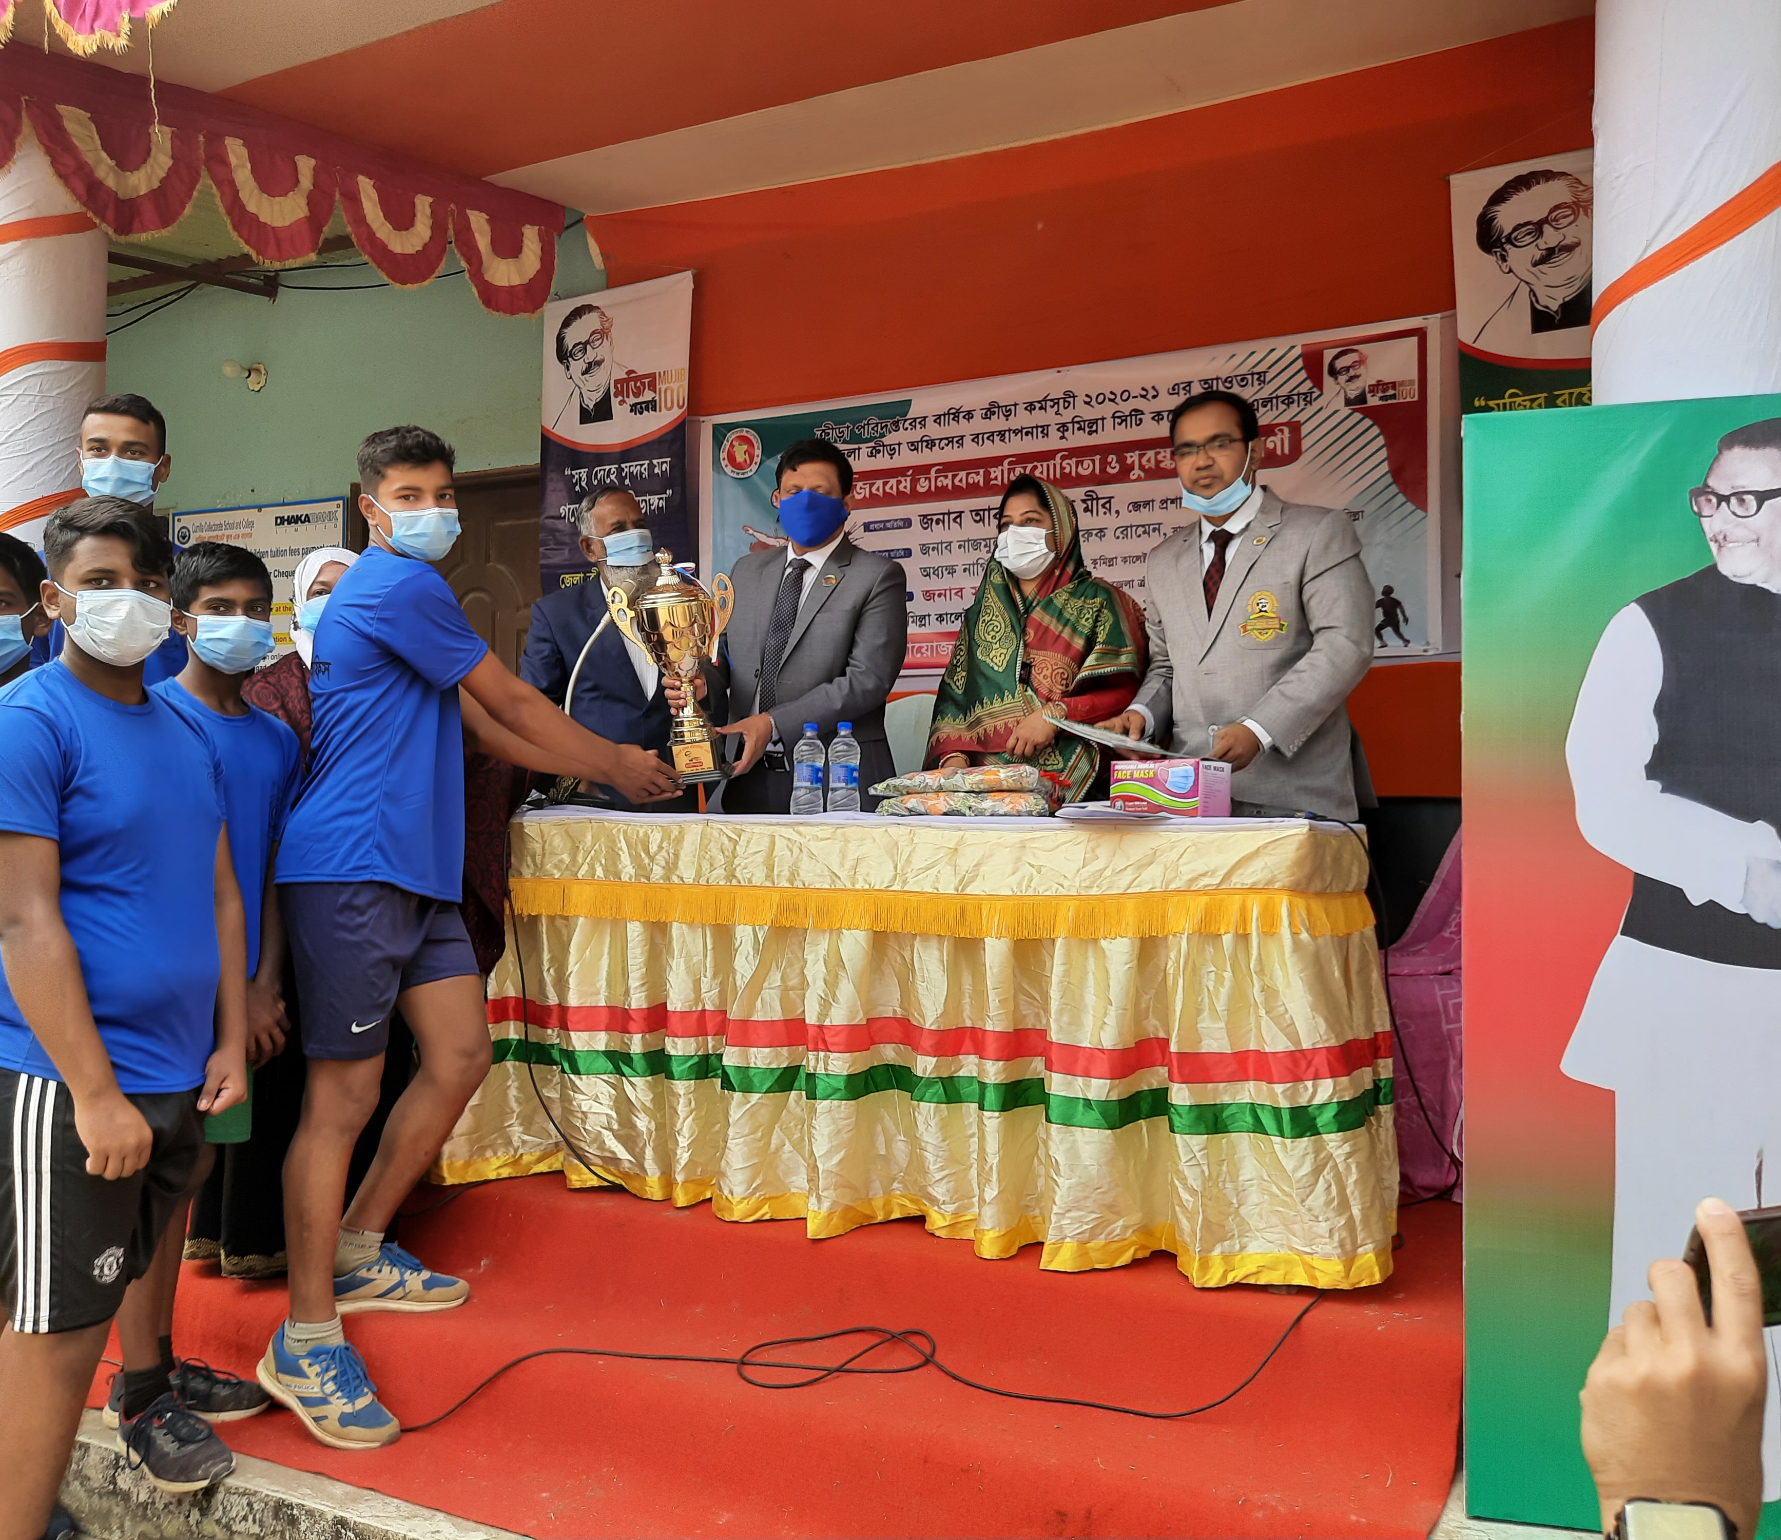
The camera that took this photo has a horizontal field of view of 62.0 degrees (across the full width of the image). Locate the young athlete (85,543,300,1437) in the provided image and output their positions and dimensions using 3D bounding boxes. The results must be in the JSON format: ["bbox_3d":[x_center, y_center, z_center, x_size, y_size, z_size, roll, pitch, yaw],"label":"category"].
[{"bbox_3d":[-1.190,0.374,2.530,0.270,1.520,0.380,0,-1,33],"label":"young athlete"}]

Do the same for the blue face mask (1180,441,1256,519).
[{"bbox_3d":[0.633,-0.562,2.880,0.140,0.145,0.120,0,-1,25],"label":"blue face mask"}]

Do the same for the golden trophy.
[{"bbox_3d":[-0.433,-0.213,3.000,0.250,0.465,0.155,-10,-1,15],"label":"golden trophy"}]

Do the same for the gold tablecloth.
[{"bbox_3d":[0.048,0.462,3.005,1.800,0.760,0.660,0,-1,27],"label":"gold tablecloth"}]

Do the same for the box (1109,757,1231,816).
[{"bbox_3d":[0.505,0.033,2.660,0.185,0.098,0.105,-1,-1,44],"label":"box"}]

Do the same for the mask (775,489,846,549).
[{"bbox_3d":[-0.172,-0.554,3.270,0.150,0.135,0.100,0,-1,2],"label":"mask"}]

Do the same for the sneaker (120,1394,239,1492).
[{"bbox_3d":[-1.164,1.087,2.420,0.270,0.115,0.100,-1,-1,42],"label":"sneaker"}]

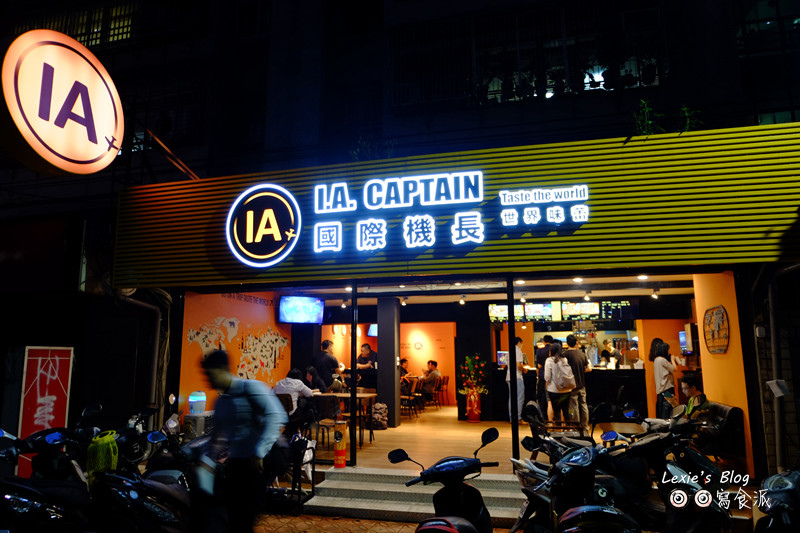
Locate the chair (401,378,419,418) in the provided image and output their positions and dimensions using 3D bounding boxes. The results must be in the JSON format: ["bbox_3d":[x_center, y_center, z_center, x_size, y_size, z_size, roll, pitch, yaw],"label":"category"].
[{"bbox_3d":[0.088,2.845,11.600,0.500,0.860,0.430,-2,-9,14],"label":"chair"}]

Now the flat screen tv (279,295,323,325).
[{"bbox_3d":[-1.937,0.873,10.528,0.910,0.520,0.080,3,-2,-25],"label":"flat screen tv"}]

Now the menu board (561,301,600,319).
[{"bbox_3d":[3.648,0.904,10.716,0.740,0.410,0.070,-2,-9,14],"label":"menu board"}]

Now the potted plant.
[{"bbox_3d":[1.493,2.473,10.827,0.600,1.350,0.570,-2,-9,14],"label":"potted plant"}]

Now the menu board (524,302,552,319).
[{"bbox_3d":[2.912,0.946,10.897,0.690,0.400,0.070,-2,-9,14],"label":"menu board"}]

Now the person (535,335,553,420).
[{"bbox_3d":[2.900,2.242,10.555,0.500,1.710,0.340,-2,-9,14],"label":"person"}]

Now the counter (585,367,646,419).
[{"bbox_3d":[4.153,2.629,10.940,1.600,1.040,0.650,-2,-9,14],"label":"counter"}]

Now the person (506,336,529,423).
[{"bbox_3d":[2.325,2.262,10.594,0.420,1.690,0.460,3,-9,-24],"label":"person"}]

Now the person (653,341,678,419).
[{"bbox_3d":[4.915,2.193,9.870,0.400,1.580,0.440,3,-9,-20],"label":"person"}]

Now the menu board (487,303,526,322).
[{"bbox_3d":[2.201,0.976,11.074,0.730,0.410,0.070,-2,-9,14],"label":"menu board"}]

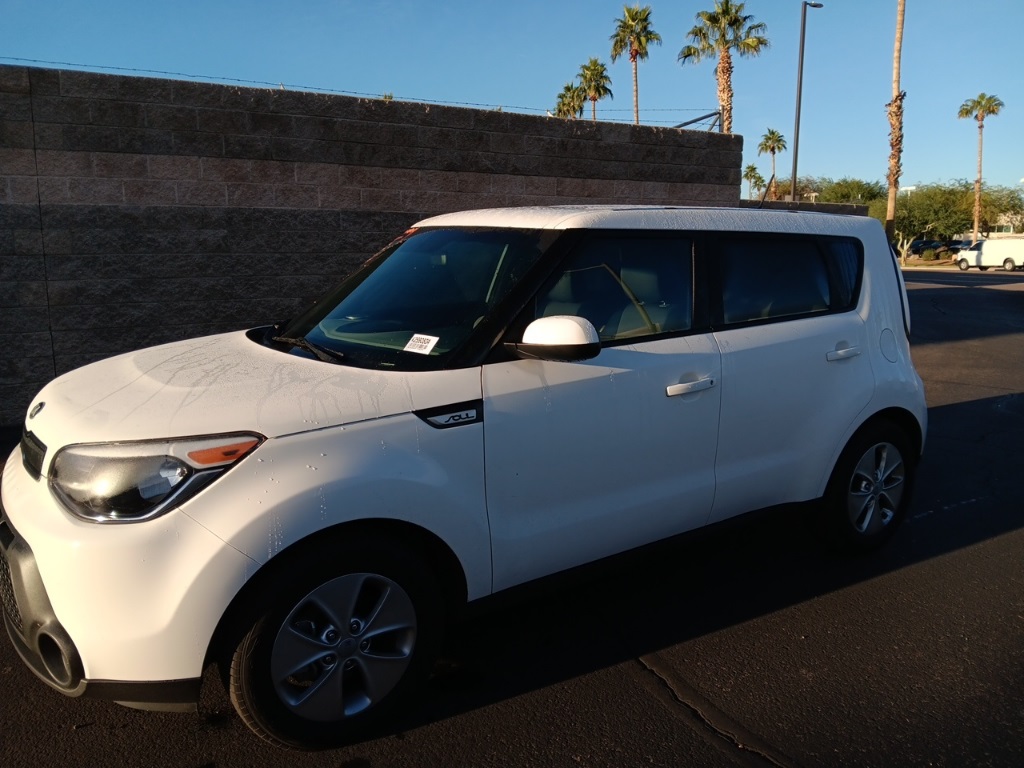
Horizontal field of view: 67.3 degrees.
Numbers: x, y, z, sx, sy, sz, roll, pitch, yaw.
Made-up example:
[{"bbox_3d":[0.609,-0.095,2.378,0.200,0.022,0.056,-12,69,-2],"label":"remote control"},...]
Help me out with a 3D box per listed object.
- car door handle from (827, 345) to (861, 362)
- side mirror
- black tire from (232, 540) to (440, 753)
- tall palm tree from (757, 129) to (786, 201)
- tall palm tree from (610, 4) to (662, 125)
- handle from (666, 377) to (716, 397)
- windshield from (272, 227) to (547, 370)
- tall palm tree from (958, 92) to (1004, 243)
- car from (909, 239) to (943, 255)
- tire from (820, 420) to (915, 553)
[{"bbox_3d":[1.416,-0.124,3.274,0.225,0.045,0.047,-7,12,-32],"label":"car door handle"},{"bbox_3d":[0.128,-0.145,2.376,0.180,0.145,0.250,-7,12,-32],"label":"side mirror"},{"bbox_3d":[-0.517,0.742,2.284,0.645,0.645,0.210,-7,12,-32],"label":"black tire"},{"bbox_3d":[29.077,-21.128,87.253,3.243,15.093,3.243,3,10,18],"label":"tall palm tree"},{"bbox_3d":[8.490,-16.768,53.497,3.448,18.032,3.448,1,10,9],"label":"tall palm tree"},{"bbox_3d":[0.648,0.014,2.799,0.230,0.045,0.047,-7,12,-32],"label":"handle"},{"bbox_3d":[-0.431,-0.368,3.107,0.820,0.130,1.430,-46,29,-18],"label":"windshield"},{"bbox_3d":[35.496,-15.625,59.070,3.469,12.895,3.469,5,11,30],"label":"tall palm tree"},{"bbox_3d":[37.726,-12.287,70.000,1.850,1.600,4.600,4,11,25],"label":"car"},{"bbox_3d":[1.648,0.474,3.642,0.645,0.645,0.210,-7,12,-32],"label":"tire"}]

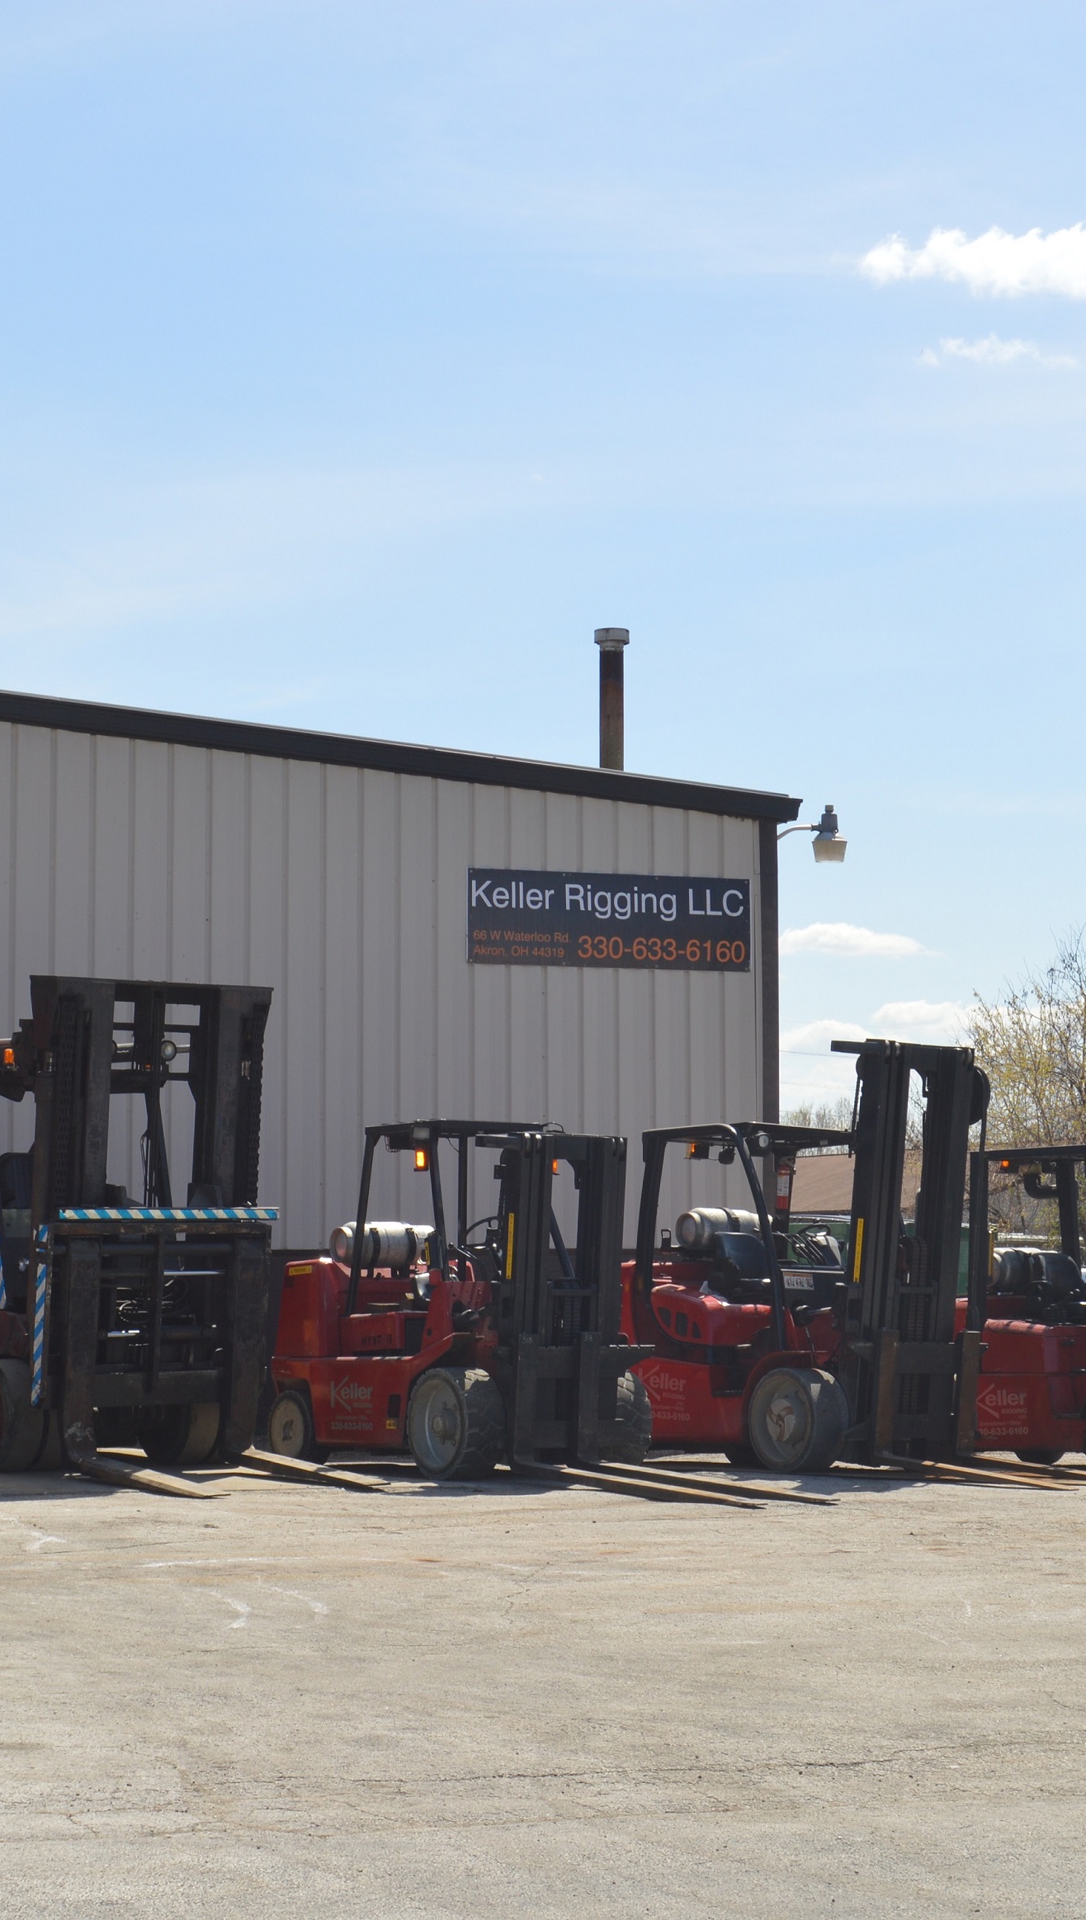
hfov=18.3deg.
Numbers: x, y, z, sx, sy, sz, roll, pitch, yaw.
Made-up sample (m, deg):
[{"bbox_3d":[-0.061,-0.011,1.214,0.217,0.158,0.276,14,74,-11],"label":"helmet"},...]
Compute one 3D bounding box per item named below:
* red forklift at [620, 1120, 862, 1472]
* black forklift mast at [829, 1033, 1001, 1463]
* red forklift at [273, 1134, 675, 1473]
[{"bbox_3d":[1.630,2.374,23.886,1.450,2.320,3.000,3,-6,-33],"label":"red forklift"},{"bbox_3d":[2.524,1.992,22.931,1.150,2.860,0.550,4,-2,-38],"label":"black forklift mast"},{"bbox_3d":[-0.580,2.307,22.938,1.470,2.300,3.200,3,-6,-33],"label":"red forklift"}]

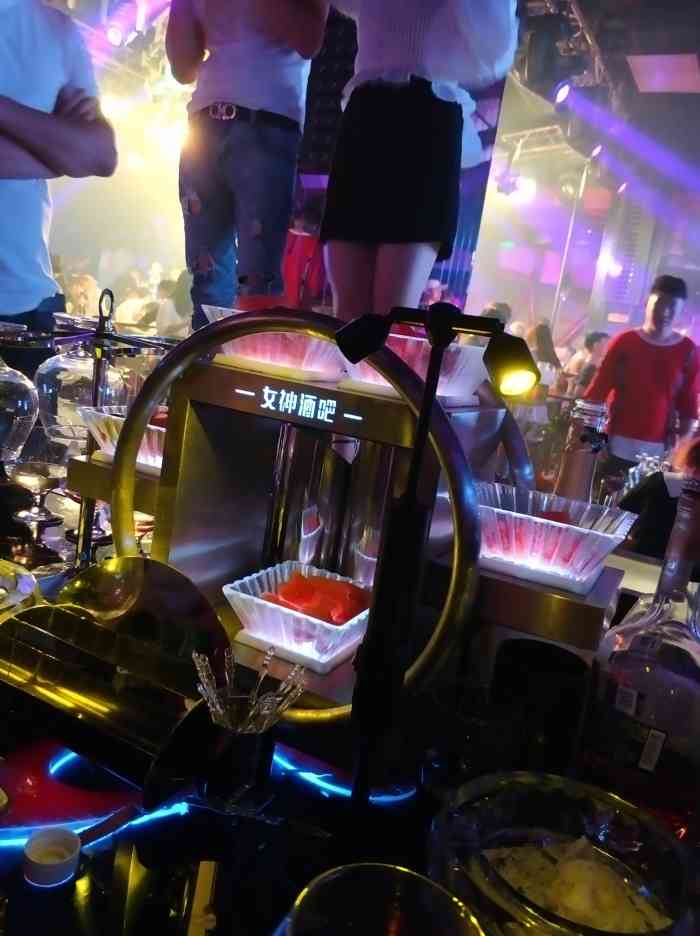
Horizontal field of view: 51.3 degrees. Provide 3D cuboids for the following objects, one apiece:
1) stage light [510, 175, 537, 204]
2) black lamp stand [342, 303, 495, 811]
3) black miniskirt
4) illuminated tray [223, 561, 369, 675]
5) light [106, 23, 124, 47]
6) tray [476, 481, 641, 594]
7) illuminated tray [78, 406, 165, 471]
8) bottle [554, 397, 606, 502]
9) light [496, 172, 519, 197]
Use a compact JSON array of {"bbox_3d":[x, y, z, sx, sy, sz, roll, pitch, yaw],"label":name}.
[{"bbox_3d":[2.141,-3.425,9.000,0.340,0.340,0.340,10,10,9],"label":"stage light"},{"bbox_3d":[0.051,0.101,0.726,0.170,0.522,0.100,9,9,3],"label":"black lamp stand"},{"bbox_3d":[0.108,-0.785,1.900,0.350,0.435,0.240,13,11,25],"label":"black miniskirt"},{"bbox_3d":[-0.050,0.187,0.925,0.166,0.068,0.165,13,11,25],"label":"illuminated tray"},{"bbox_3d":[-2.572,-4.755,8.000,0.220,0.270,0.240,5,10,-20],"label":"light"},{"bbox_3d":[0.215,0.076,0.801,0.166,0.068,0.165,13,11,25],"label":"tray"},{"bbox_3d":[-0.260,-0.037,1.026,0.166,0.068,0.165,13,11,25],"label":"illuminated tray"},{"bbox_3d":[0.470,0.002,1.523,0.075,0.280,0.075,12,10,17],"label":"bottle"},{"bbox_3d":[1.944,-3.499,9.000,0.280,0.310,0.280,10,10,8],"label":"light"}]

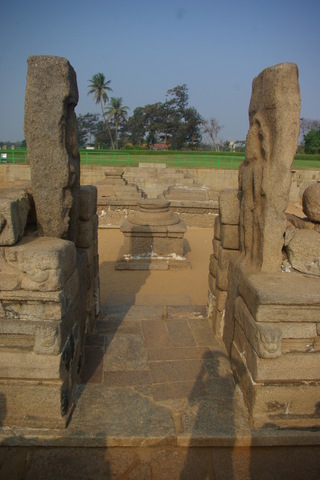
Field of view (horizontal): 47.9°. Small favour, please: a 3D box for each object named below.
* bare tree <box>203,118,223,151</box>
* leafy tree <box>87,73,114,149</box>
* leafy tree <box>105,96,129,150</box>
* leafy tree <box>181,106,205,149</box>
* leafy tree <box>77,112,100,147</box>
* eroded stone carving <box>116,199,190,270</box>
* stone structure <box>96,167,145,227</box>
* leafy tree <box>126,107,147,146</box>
[{"bbox_3d":[10.601,-20.750,71.332,4.161,6.317,3.953,3,15,8],"label":"bare tree"},{"bbox_3d":[-11.542,-24.796,70.131,5.162,14.293,5.059,-2,15,-9],"label":"leafy tree"},{"bbox_3d":[-8.343,-22.815,71.088,4.640,9.983,4.548,-1,14,-6],"label":"leafy tree"},{"bbox_3d":[6.607,-23.061,74.324,5.161,8.486,4.903,2,14,5],"label":"leafy tree"},{"bbox_3d":[-15.885,-24.227,79.982,5.332,7.560,5.066,-2,15,-11],"label":"leafy tree"},{"bbox_3d":[-0.139,-0.181,7.175,1.407,1.179,1.336,0,14,-2],"label":"eroded stone carving"},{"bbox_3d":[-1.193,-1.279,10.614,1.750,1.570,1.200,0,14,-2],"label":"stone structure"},{"bbox_3d":[-4.982,-23.789,76.323,4.240,8.512,4.028,0,14,-4],"label":"leafy tree"}]

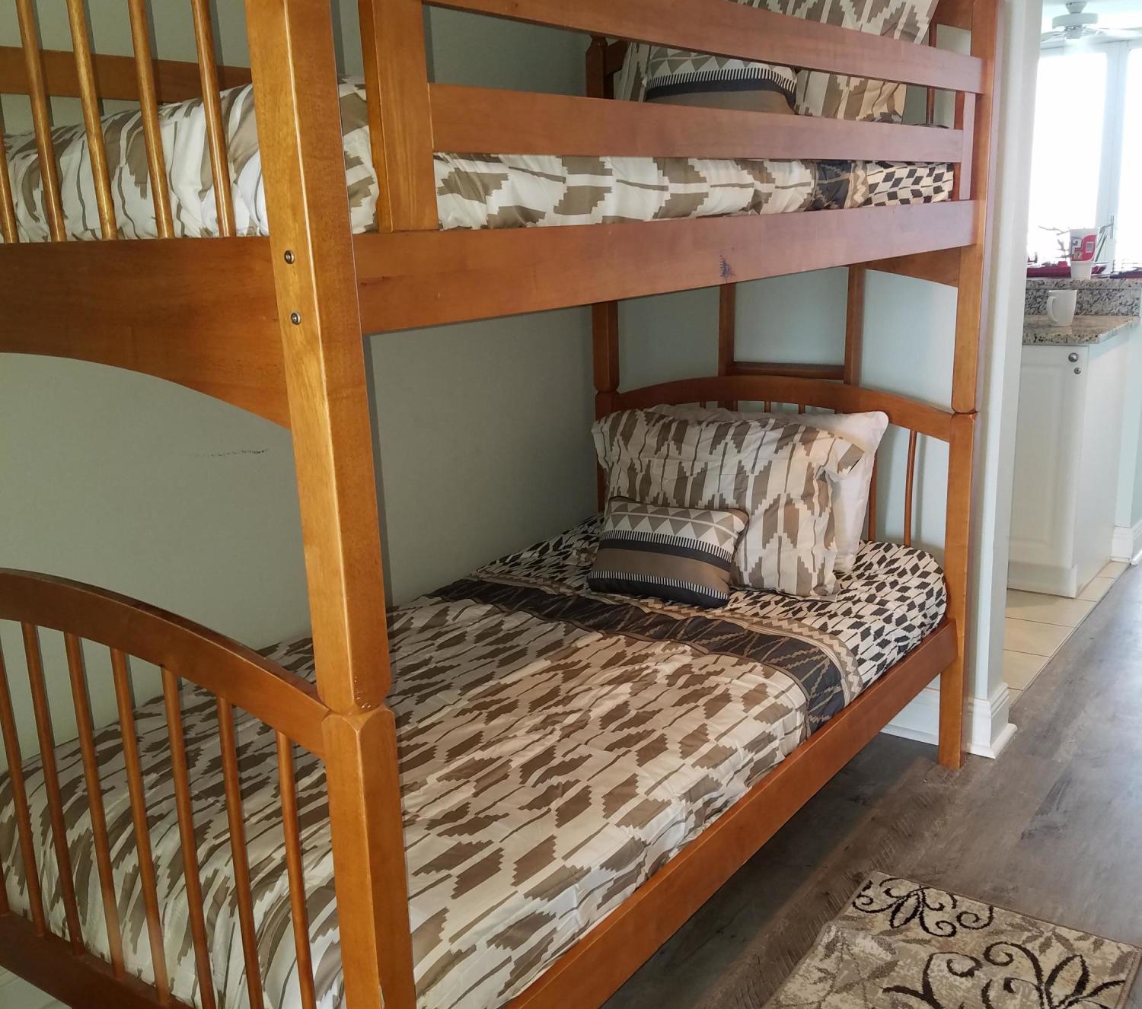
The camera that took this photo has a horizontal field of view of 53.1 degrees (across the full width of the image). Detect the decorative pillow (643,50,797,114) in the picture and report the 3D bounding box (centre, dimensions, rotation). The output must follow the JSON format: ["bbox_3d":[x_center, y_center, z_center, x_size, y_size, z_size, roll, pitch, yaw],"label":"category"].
[{"bbox_3d":[0.312,-0.869,2.382,0.380,0.250,0.130,10,-11,37],"label":"decorative pillow"}]

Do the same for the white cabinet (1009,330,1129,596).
[{"bbox_3d":[1.763,-0.182,4.315,0.443,0.891,0.552,8,18,34],"label":"white cabinet"}]

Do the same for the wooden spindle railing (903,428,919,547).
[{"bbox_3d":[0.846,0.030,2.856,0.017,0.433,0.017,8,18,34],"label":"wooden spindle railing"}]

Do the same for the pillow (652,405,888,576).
[{"bbox_3d":[0.454,-0.068,2.900,0.650,0.414,0.158,8,0,34],"label":"pillow"}]

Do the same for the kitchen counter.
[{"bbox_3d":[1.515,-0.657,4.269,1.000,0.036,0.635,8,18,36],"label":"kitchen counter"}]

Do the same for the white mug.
[{"bbox_3d":[1.754,-0.707,4.107,0.128,0.118,0.098,-10,16,-27],"label":"white mug"}]

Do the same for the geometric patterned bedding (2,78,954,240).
[{"bbox_3d":[-0.082,-0.585,2.091,0.985,0.197,1.921,8,18,34],"label":"geometric patterned bedding"}]

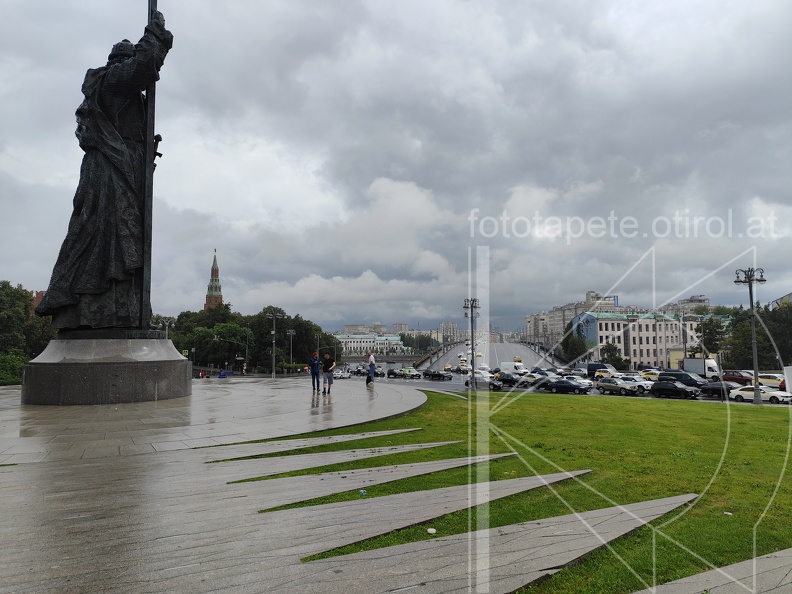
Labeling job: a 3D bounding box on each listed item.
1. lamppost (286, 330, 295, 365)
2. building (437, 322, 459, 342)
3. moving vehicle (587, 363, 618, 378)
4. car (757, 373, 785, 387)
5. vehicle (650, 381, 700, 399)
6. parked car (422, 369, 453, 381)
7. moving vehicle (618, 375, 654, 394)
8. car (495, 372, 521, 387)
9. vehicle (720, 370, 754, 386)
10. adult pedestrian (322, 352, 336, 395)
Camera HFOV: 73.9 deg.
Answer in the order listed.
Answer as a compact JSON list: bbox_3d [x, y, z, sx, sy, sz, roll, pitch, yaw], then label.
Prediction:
[{"bbox_3d":[-27.009,14.086,136.000,2.300,10.900,2.300,0,-5,-11],"label":"lamppost"},{"bbox_3d":[124.715,85.756,1250.000,42.000,50.000,25.000,-1,-5,6],"label":"building"},{"bbox_3d":[31.603,11.305,79.000,2.000,2.150,5.100,4,-6,-45],"label":"moving vehicle"},{"bbox_3d":[44.193,9.765,61.167,1.800,1.500,4.550,4,-6,-43],"label":"car"},{"bbox_3d":[28.081,9.357,53.000,1.800,1.550,4.300,4,-6,-42],"label":"vehicle"},{"bbox_3d":[7.355,12.879,86.000,1.800,1.500,4.500,2,-5,-32],"label":"parked car"},{"bbox_3d":[25.944,9.511,57.603,1.900,1.700,4.600,3,-6,-31],"label":"moving vehicle"},{"bbox_3d":[15.625,11.054,70.721,1.850,1.660,4.500,2,-5,-28],"label":"car"},{"bbox_3d":[42.293,10.075,64.467,1.720,1.570,4.100,3,-6,-38],"label":"vehicle"},{"bbox_3d":[-2.755,3.201,21.900,0.550,1.730,0.420,-3,-5,30],"label":"adult pedestrian"}]

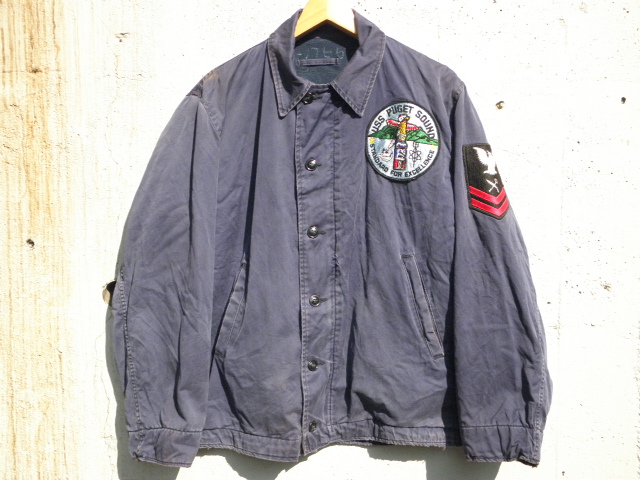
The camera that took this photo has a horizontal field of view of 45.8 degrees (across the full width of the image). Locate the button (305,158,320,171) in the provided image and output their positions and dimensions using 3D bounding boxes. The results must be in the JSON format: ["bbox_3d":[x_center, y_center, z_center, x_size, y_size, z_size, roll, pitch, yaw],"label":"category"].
[{"bbox_3d":[-0.012,-0.117,1.175,0.018,0.018,0.007,0,0,0],"label":"button"}]

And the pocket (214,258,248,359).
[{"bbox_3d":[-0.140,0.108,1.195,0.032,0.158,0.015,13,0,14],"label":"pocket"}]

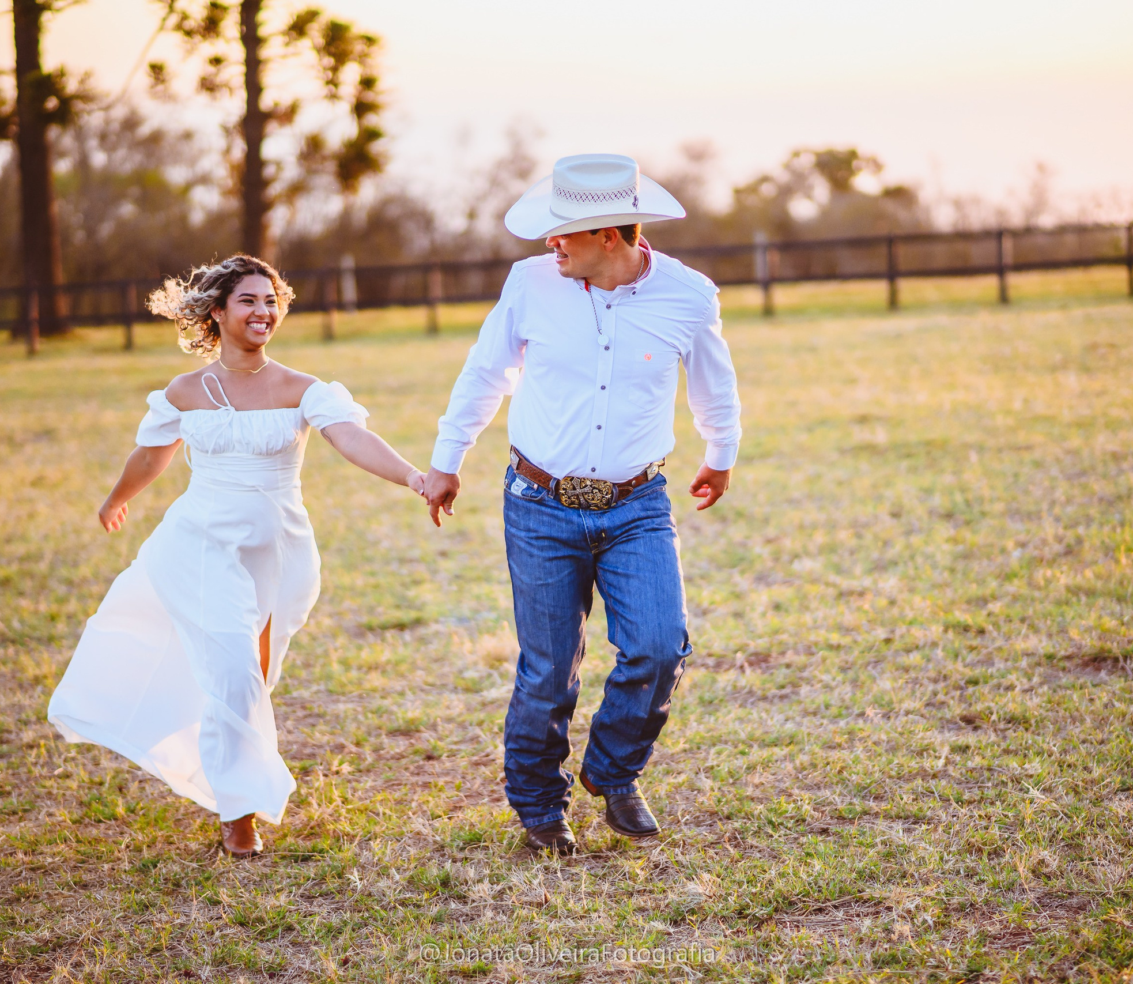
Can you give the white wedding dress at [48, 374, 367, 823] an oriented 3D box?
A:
[{"bbox_3d":[-0.922,0.274,8.950,0.780,1.120,0.600,-2,4,-10],"label":"white wedding dress"}]

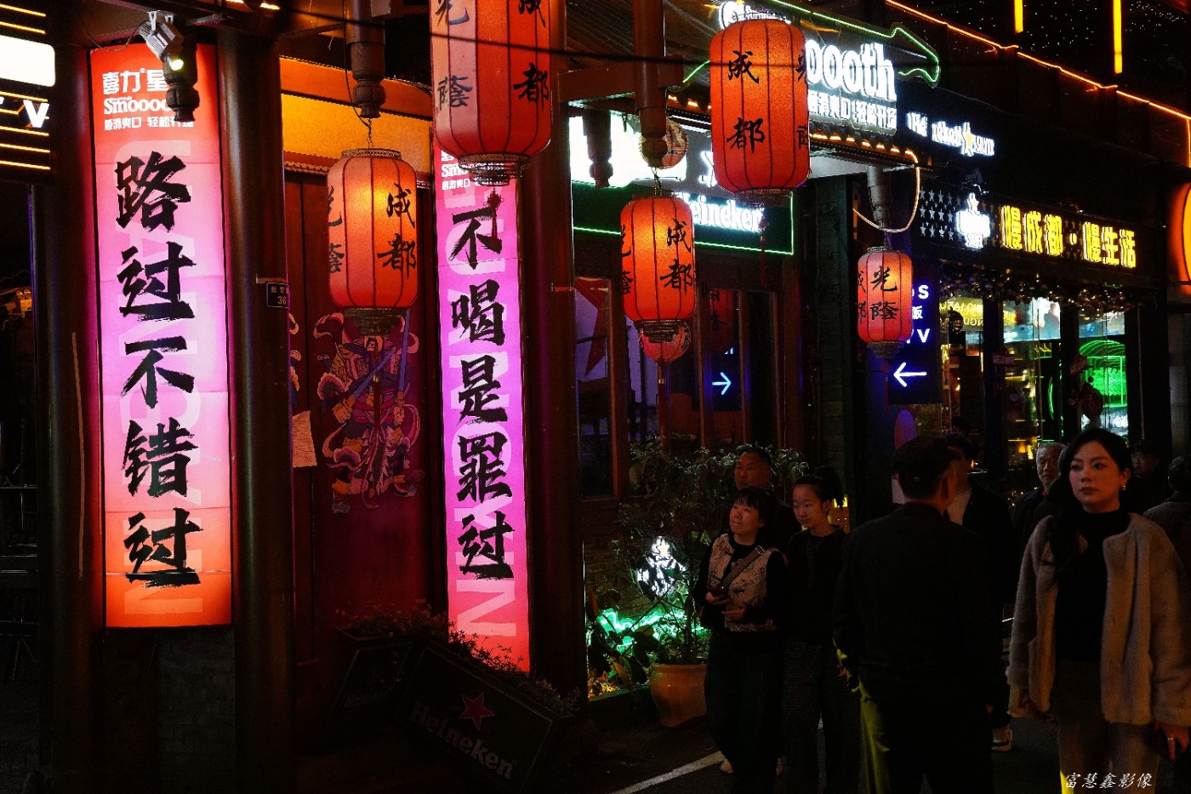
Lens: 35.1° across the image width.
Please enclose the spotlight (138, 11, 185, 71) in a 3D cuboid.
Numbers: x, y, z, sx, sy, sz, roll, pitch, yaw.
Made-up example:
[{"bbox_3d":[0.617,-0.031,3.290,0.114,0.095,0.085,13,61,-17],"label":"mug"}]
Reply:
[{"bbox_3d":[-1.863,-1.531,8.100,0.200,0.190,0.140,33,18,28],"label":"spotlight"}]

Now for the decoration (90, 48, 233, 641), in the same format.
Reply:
[{"bbox_3d":[-1.980,-0.278,8.600,0.590,2.630,0.080,-2,0,4],"label":"decoration"}]

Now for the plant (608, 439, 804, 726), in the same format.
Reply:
[{"bbox_3d":[0.652,1.079,11.150,1.100,1.640,1.000,-2,0,0],"label":"plant"}]

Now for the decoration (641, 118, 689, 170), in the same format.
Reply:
[{"bbox_3d":[0.419,-1.525,11.400,0.300,0.300,0.300,-2,0,0],"label":"decoration"}]

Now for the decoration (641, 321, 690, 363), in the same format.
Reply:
[{"bbox_3d":[0.425,-0.352,11.400,0.300,0.300,0.300,-2,0,0],"label":"decoration"}]

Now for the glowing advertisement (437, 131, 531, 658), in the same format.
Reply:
[{"bbox_3d":[-0.653,-0.032,10.800,0.585,3.100,0.080,-2,0,33],"label":"glowing advertisement"}]

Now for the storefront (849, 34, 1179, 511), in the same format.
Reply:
[{"bbox_3d":[4.157,-0.759,19.815,1.300,5.200,8.570,-2,0,33],"label":"storefront"}]

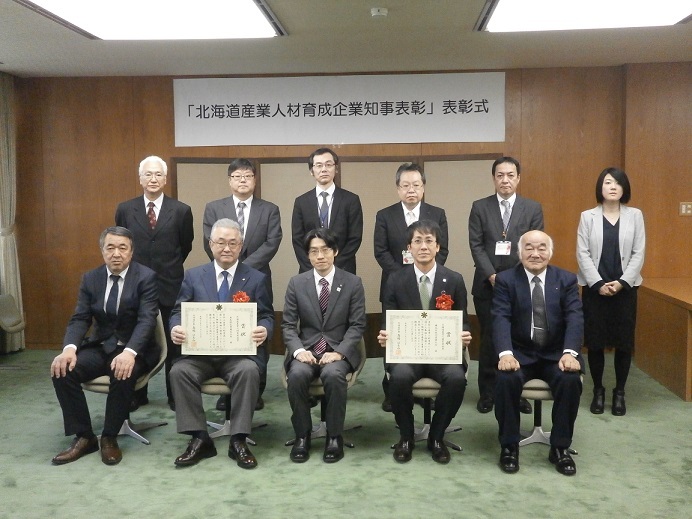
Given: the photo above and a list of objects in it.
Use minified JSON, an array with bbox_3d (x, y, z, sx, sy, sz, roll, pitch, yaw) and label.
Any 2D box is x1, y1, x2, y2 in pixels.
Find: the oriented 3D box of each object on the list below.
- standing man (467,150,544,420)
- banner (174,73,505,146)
[{"bbox_3d":[1.082,0.158,4.850,0.530,1.695,0.320,0,5,9],"label":"standing man"},{"bbox_3d":[-0.074,-1.357,6.543,3.012,0.610,0.020,0,5,3],"label":"banner"}]

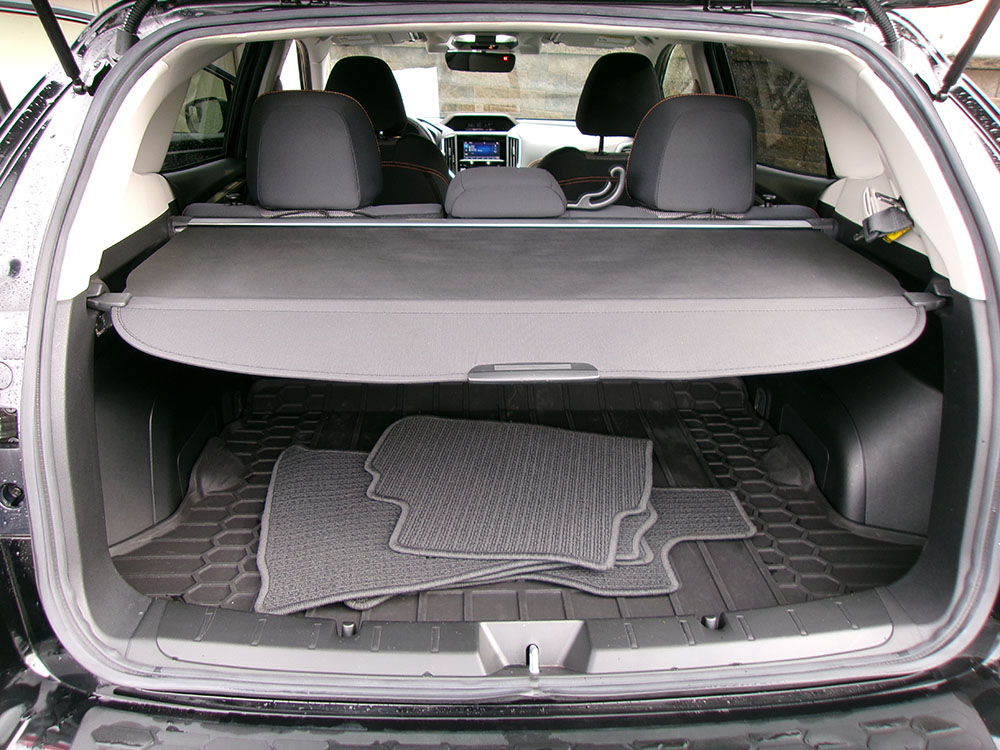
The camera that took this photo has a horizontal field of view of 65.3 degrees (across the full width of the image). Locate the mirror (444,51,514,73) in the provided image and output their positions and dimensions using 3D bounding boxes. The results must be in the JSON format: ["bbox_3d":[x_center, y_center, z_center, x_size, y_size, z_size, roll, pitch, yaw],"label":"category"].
[{"bbox_3d":[-0.070,-1.129,2.810,0.250,0.075,0.045,7,33,12],"label":"mirror"}]

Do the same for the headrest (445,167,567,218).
[{"bbox_3d":[0.010,-0.323,1.408,0.220,0.110,0.125,0,23,-2],"label":"headrest"}]

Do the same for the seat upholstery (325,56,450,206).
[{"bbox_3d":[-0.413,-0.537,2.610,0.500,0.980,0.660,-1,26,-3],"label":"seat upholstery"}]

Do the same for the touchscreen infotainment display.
[{"bbox_3d":[-0.073,-0.896,3.100,0.150,0.077,0.020,-1,14,-3],"label":"touchscreen infotainment display"}]

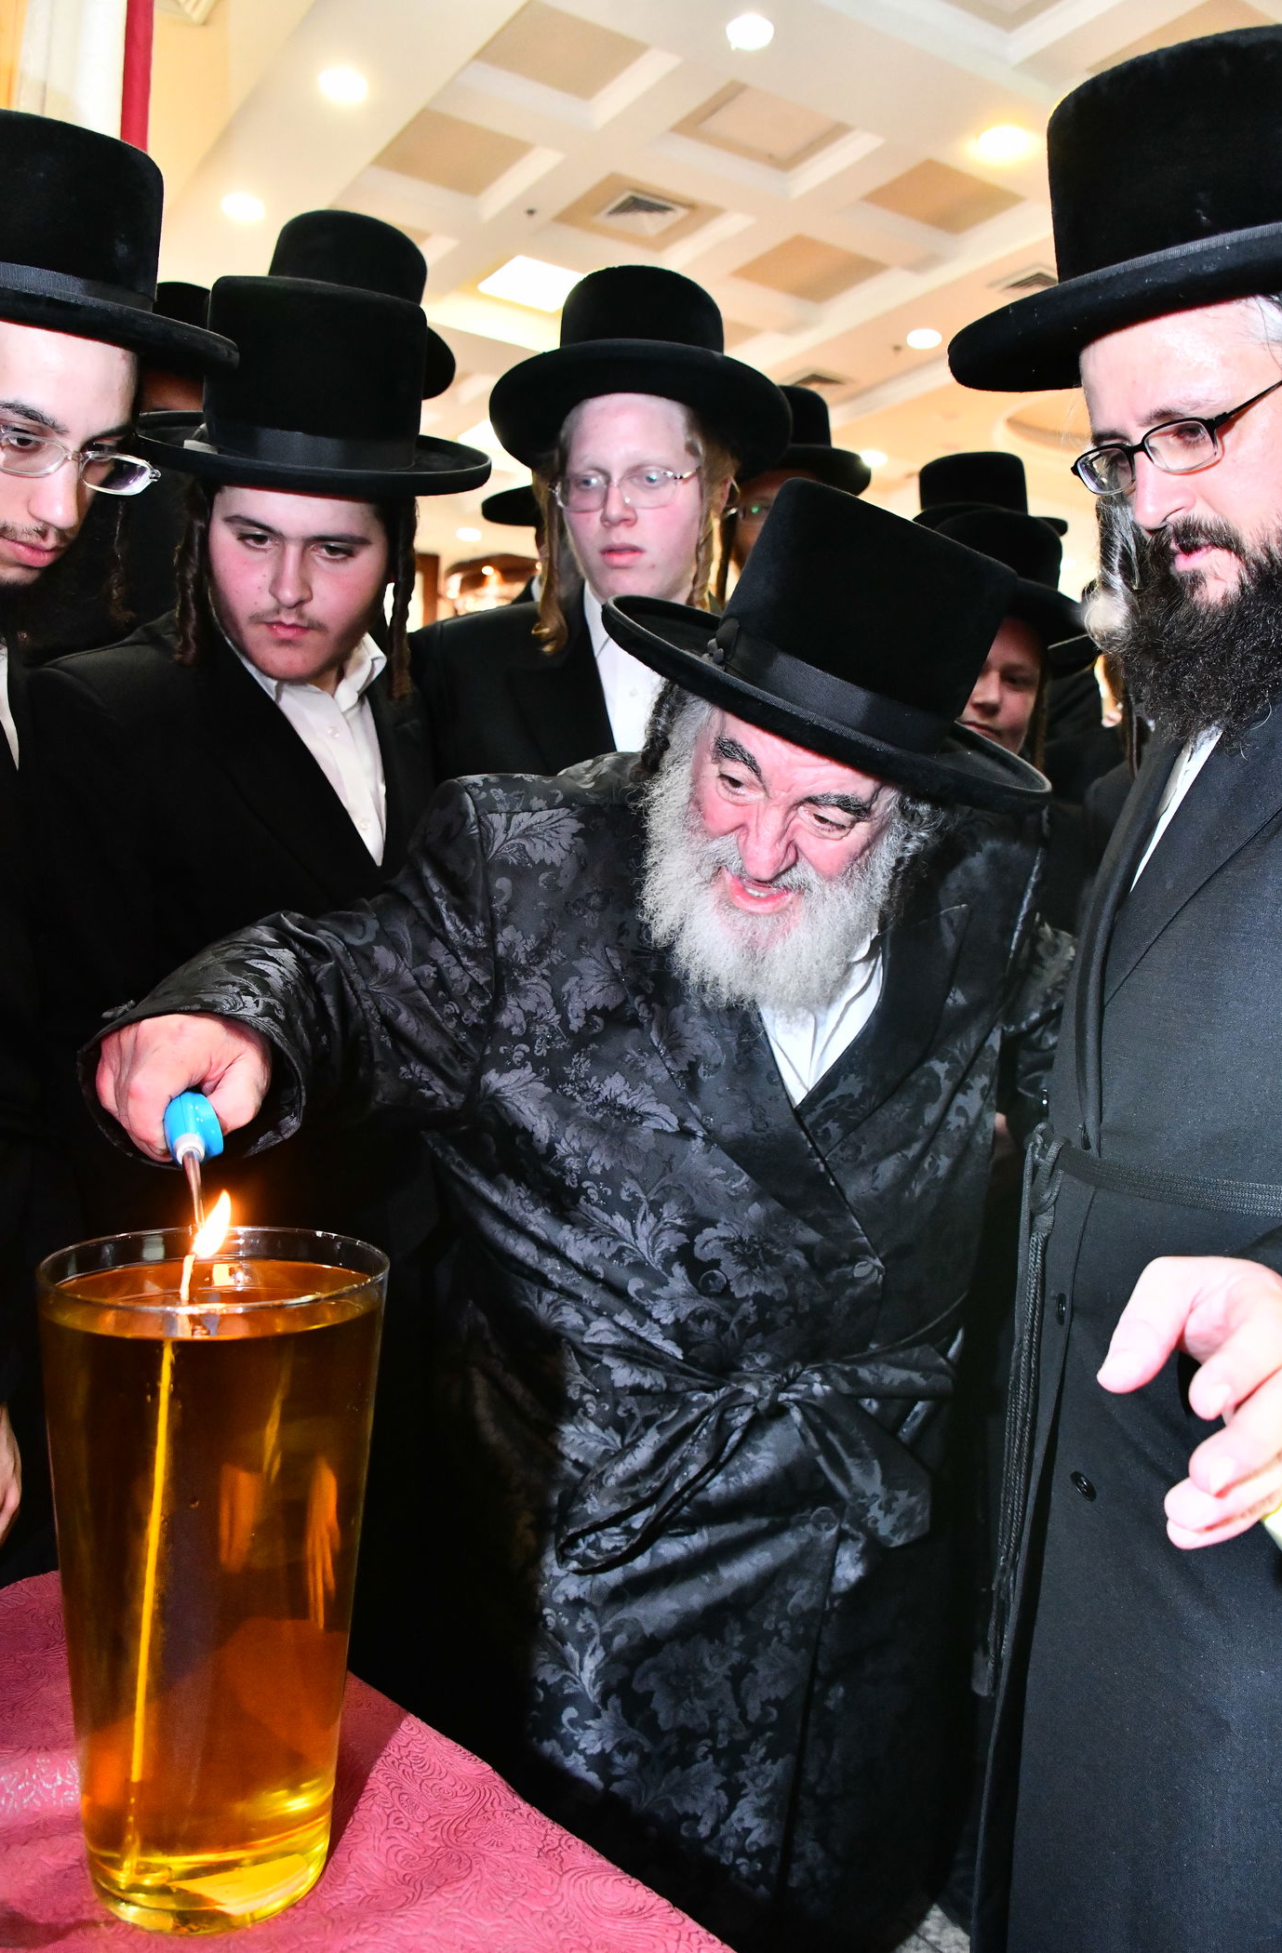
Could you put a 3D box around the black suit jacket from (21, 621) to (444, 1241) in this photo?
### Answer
[{"bbox_3d":[-0.372,0.082,1.403,0.460,0.820,0.270,0,3,-40],"label":"black suit jacket"}]

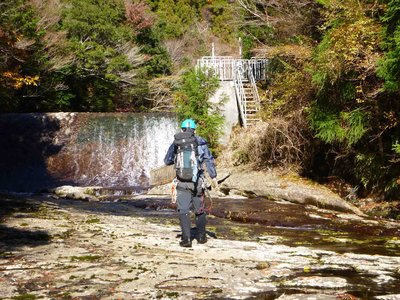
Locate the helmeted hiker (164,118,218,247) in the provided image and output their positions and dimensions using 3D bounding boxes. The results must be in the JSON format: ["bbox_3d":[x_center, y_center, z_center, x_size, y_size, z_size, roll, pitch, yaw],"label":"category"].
[{"bbox_3d":[-0.132,0.455,10.550,0.700,1.750,0.600,0,1,10],"label":"helmeted hiker"}]

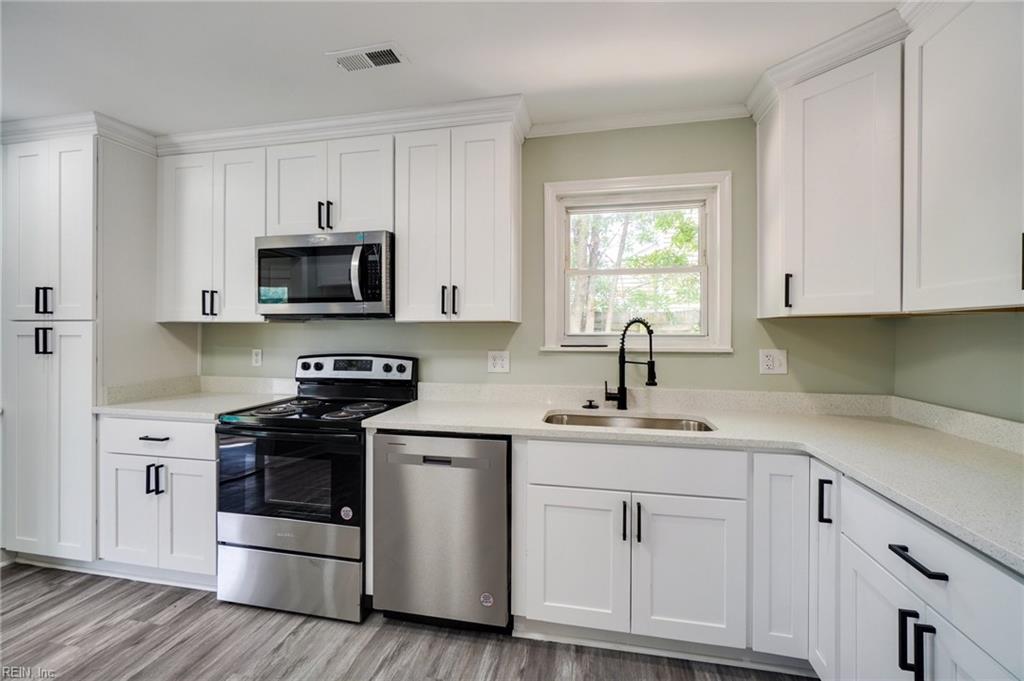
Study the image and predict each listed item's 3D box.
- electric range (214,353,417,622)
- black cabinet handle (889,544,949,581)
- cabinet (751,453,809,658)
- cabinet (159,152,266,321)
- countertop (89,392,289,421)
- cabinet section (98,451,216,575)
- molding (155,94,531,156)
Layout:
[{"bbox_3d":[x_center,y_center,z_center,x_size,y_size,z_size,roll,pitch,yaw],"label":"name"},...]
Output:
[{"bbox_3d":[-0.985,0.678,2.259,0.760,1.186,0.665,0,1,12],"label":"electric range"},{"bbox_3d":[0.947,0.518,0.996,0.035,0.013,0.137,0,1,12],"label":"black cabinet handle"},{"bbox_3d":[0.988,0.791,1.576,0.183,0.735,0.020,0,1,12],"label":"cabinet"},{"bbox_3d":[-1.678,-0.585,2.579,0.735,0.968,0.324,0,1,12],"label":"cabinet"},{"bbox_3d":[-1.719,0.360,2.417,0.758,0.030,0.630,0,1,12],"label":"countertop"},{"bbox_3d":[-1.713,0.851,2.421,0.721,0.559,0.610,0,1,12],"label":"cabinet section"},{"bbox_3d":[-0.988,-1.121,2.405,2.176,0.108,0.325,0,1,12],"label":"molding"}]

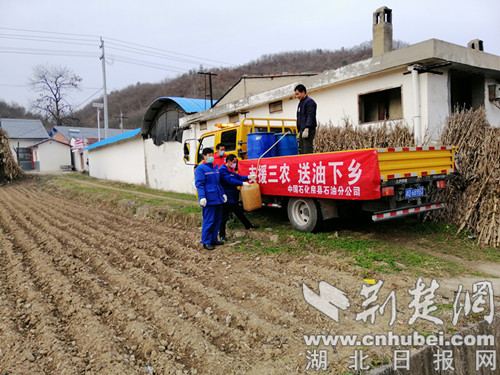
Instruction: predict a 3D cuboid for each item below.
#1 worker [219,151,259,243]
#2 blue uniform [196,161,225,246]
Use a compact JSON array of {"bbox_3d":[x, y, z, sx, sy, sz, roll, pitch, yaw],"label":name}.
[{"bbox_3d":[-0.208,0.181,6.800,0.640,1.560,0.480,-1,3,24],"label":"worker"},{"bbox_3d":[-0.676,0.271,6.350,0.520,1.400,0.320,-4,3,-27],"label":"blue uniform"}]

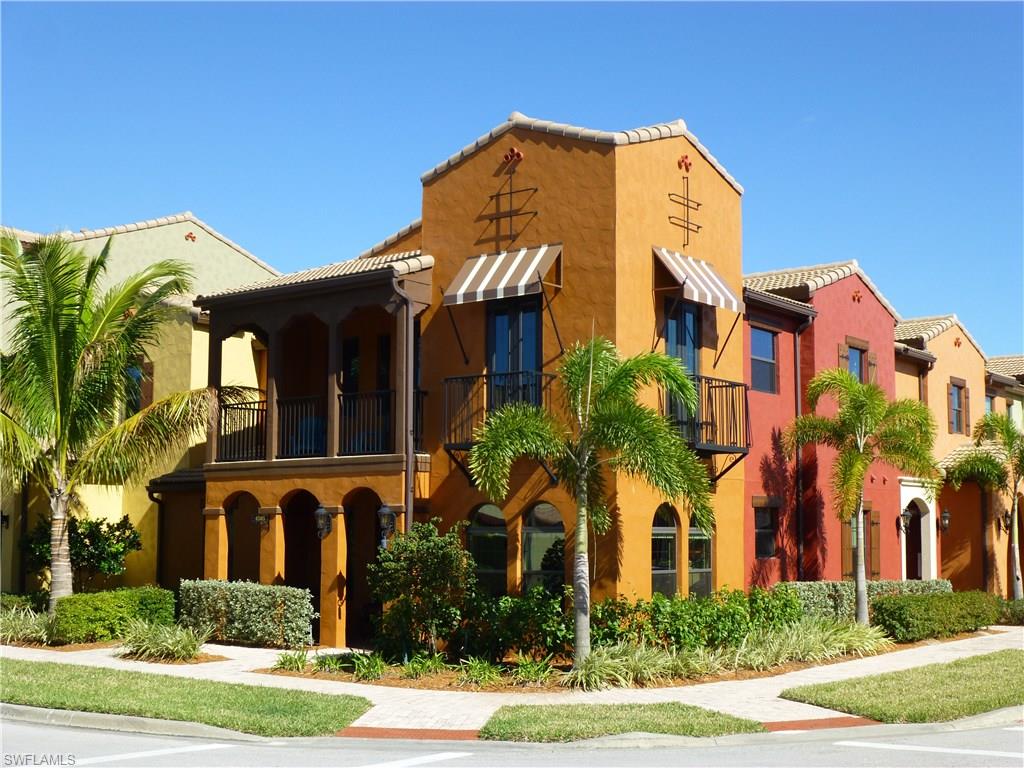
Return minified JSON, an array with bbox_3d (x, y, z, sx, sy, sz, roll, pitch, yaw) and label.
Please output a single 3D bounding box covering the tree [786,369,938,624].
[{"bbox_3d":[6.173,2.168,23.220,2.557,4.756,2.557,-5,-8,38],"label":"tree"}]

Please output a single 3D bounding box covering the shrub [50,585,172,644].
[{"bbox_3d":[-7.159,4.168,23.866,0.996,0.827,1.692,-5,-8,38],"label":"shrub"}]

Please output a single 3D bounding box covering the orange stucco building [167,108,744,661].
[{"bbox_3d":[-1.015,0.280,24.238,9.438,8.686,4.813,-5,-8,38],"label":"orange stucco building"}]

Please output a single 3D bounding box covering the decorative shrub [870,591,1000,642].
[{"bbox_3d":[8.388,4.528,26.249,0.790,0.771,5.076,-5,-8,38],"label":"decorative shrub"}]

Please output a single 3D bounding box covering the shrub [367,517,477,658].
[{"bbox_3d":[-1.357,3.223,21.024,1.617,2.106,1.504,0,-6,0],"label":"shrub"}]

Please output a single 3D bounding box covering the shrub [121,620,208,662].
[{"bbox_3d":[-5.402,3.953,20.840,1.316,0.583,1.316,-5,-8,38],"label":"shrub"}]

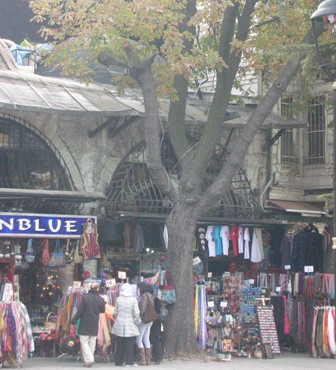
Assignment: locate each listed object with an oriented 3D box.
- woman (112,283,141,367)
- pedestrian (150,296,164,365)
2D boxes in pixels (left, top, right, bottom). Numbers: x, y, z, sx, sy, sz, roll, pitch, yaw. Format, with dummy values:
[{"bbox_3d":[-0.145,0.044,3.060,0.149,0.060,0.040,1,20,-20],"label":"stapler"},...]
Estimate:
[{"bbox_3d":[-0.825,2.802,27.200,0.550,1.660,0.400,0,-4,0],"label":"woman"},{"bbox_3d":[-0.184,2.905,27.800,0.450,1.540,0.360,1,-5,-17],"label":"pedestrian"}]

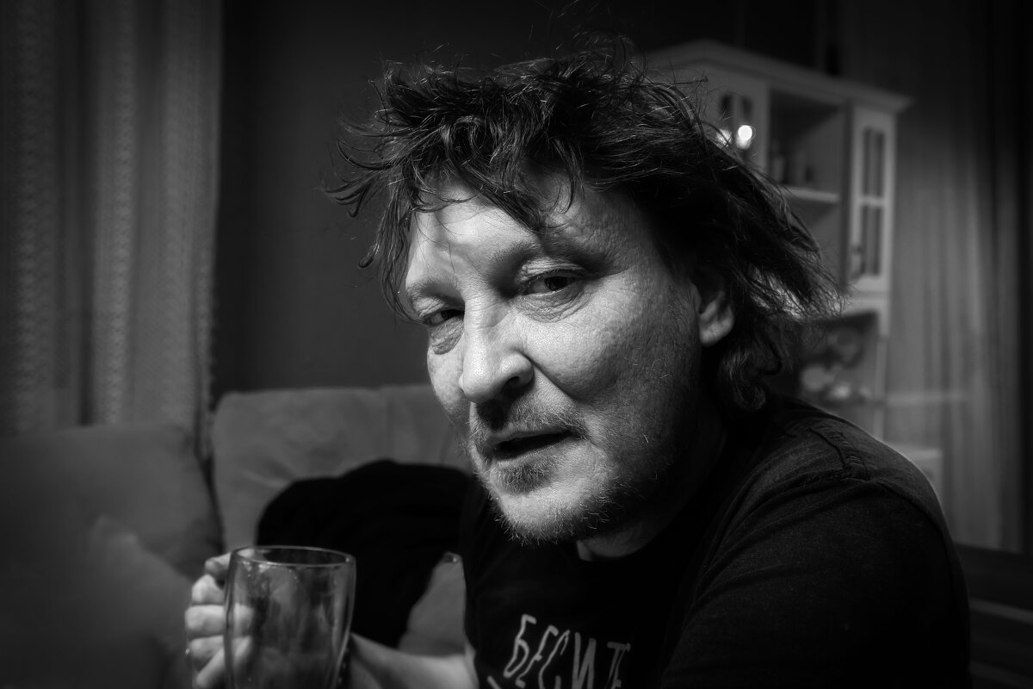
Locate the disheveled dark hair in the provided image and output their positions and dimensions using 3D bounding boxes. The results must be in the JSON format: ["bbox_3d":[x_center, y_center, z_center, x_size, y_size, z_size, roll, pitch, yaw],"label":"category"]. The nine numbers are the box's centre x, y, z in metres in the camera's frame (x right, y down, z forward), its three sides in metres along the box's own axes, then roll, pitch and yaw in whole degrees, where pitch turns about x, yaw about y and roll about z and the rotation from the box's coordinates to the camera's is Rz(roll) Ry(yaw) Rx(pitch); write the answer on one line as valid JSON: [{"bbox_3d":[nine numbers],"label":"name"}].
[{"bbox_3d":[0.031,-0.061,0.587,0.223,0.240,0.224,-17,-9,28],"label":"disheveled dark hair"}]

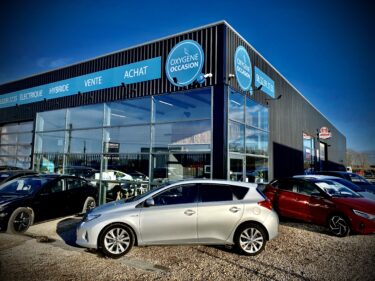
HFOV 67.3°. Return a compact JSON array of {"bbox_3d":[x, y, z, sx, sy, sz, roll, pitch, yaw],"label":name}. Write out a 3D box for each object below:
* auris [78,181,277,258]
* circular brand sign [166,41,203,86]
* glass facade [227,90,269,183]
[{"bbox_3d":[-0.203,1.575,6.216,4.280,1.470,1.780,2,-5,-7],"label":"auris"},{"bbox_3d":[-0.093,-2.629,9.684,1.575,1.575,0.130,-2,-5,34],"label":"circular brand sign"},{"bbox_3d":[2.426,0.586,10.791,0.200,4.369,4.095,-2,-5,34],"label":"glass facade"}]

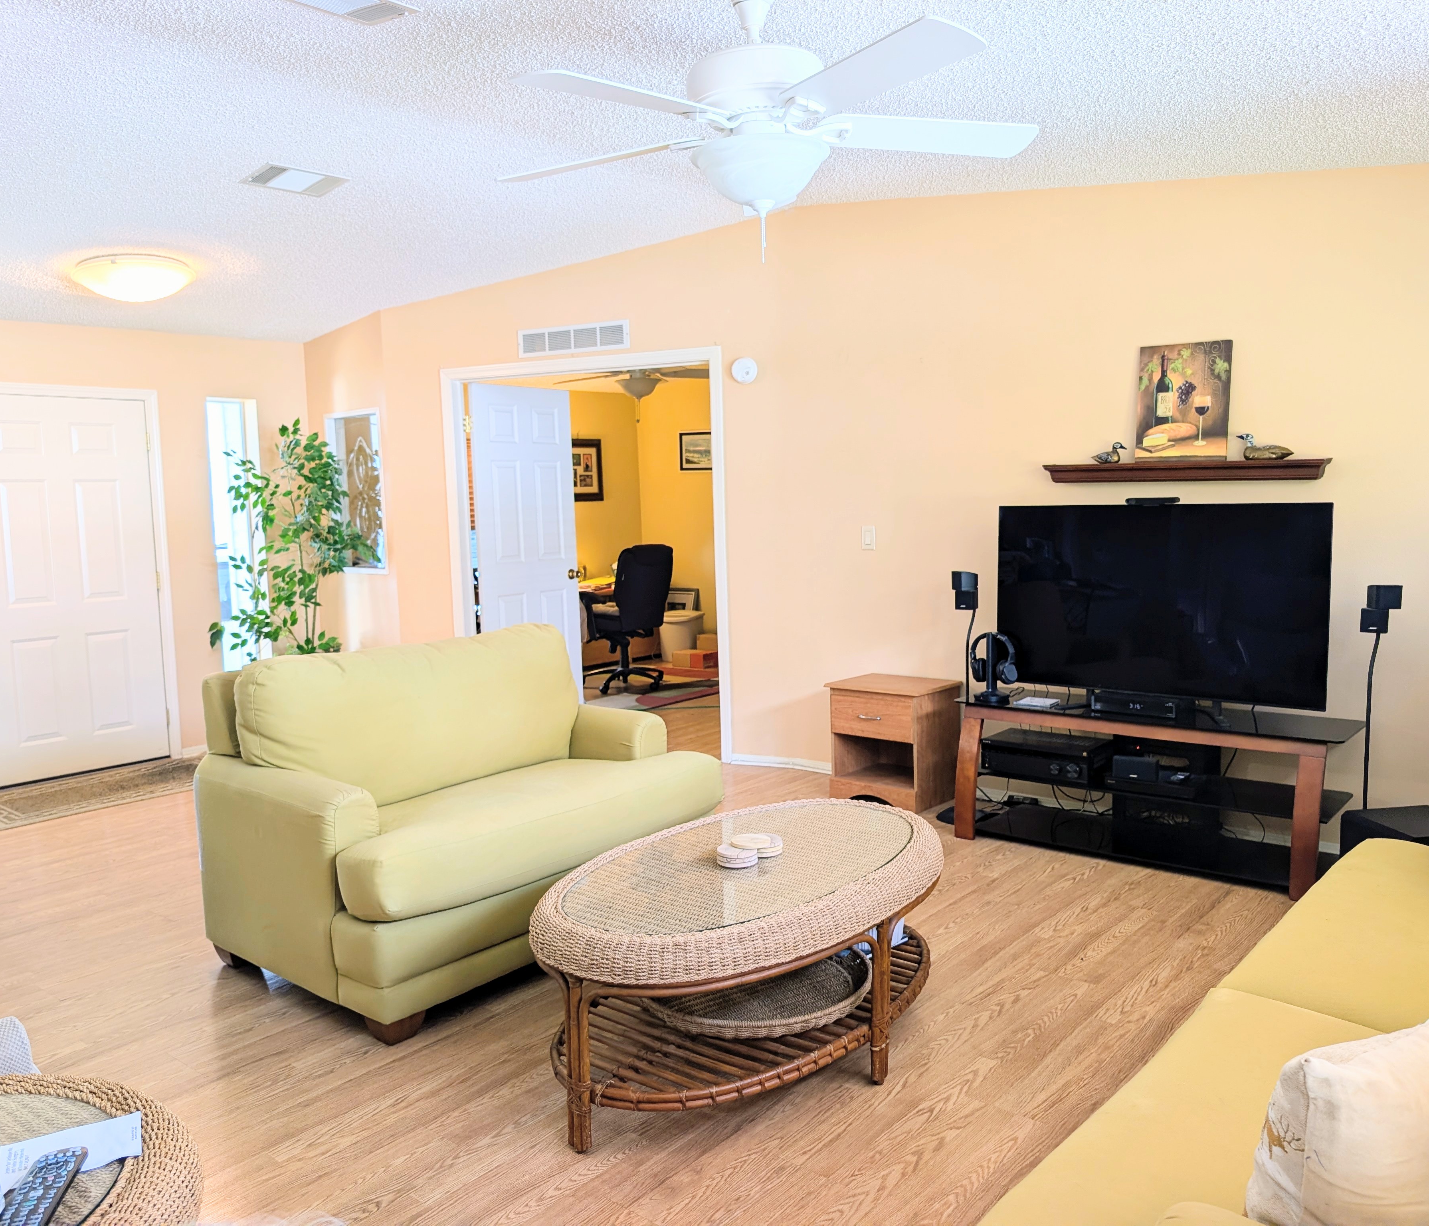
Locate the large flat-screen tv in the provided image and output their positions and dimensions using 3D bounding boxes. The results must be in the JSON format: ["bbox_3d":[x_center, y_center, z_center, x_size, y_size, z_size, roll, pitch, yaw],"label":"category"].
[{"bbox_3d":[1.689,-0.048,4.376,1.240,0.734,0.070,4,8,38],"label":"large flat-screen tv"}]

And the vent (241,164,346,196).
[{"bbox_3d":[-1.661,-1.703,4.481,0.215,0.030,0.338,-6,1,44],"label":"vent"}]

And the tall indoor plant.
[{"bbox_3d":[-2.354,-0.125,6.279,0.780,1.879,0.740,4,8,37],"label":"tall indoor plant"}]

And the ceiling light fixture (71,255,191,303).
[{"bbox_3d":[-2.552,-1.477,4.990,0.475,0.140,0.475,-6,3,34],"label":"ceiling light fixture"}]

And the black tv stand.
[{"bbox_3d":[1.669,0.662,4.386,1.424,0.568,0.448,4,8,35],"label":"black tv stand"}]

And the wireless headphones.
[{"bbox_3d":[1.139,0.187,4.610,0.180,0.215,0.085,5,9,40],"label":"wireless headphones"}]

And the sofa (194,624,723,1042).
[{"bbox_3d":[-0.773,0.581,3.692,0.940,0.950,1.360,5,9,40],"label":"sofa"}]

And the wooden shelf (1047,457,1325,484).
[{"bbox_3d":[1.877,-0.569,4.558,1.067,0.077,0.160,4,8,37],"label":"wooden shelf"}]

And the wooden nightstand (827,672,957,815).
[{"bbox_3d":[0.839,0.603,5.346,0.479,0.536,0.428,4,8,37],"label":"wooden nightstand"}]

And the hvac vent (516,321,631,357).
[{"bbox_3d":[-0.775,-1.532,6.319,0.780,0.153,0.025,3,7,31],"label":"hvac vent"}]

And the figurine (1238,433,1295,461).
[{"bbox_3d":[2.104,-0.632,4.320,0.202,0.102,0.085,4,8,33],"label":"figurine"}]

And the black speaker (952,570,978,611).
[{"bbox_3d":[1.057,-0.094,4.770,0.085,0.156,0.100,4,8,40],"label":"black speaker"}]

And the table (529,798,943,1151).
[{"bbox_3d":[0.116,0.884,2.964,0.790,0.495,1.400,5,9,40],"label":"table"}]

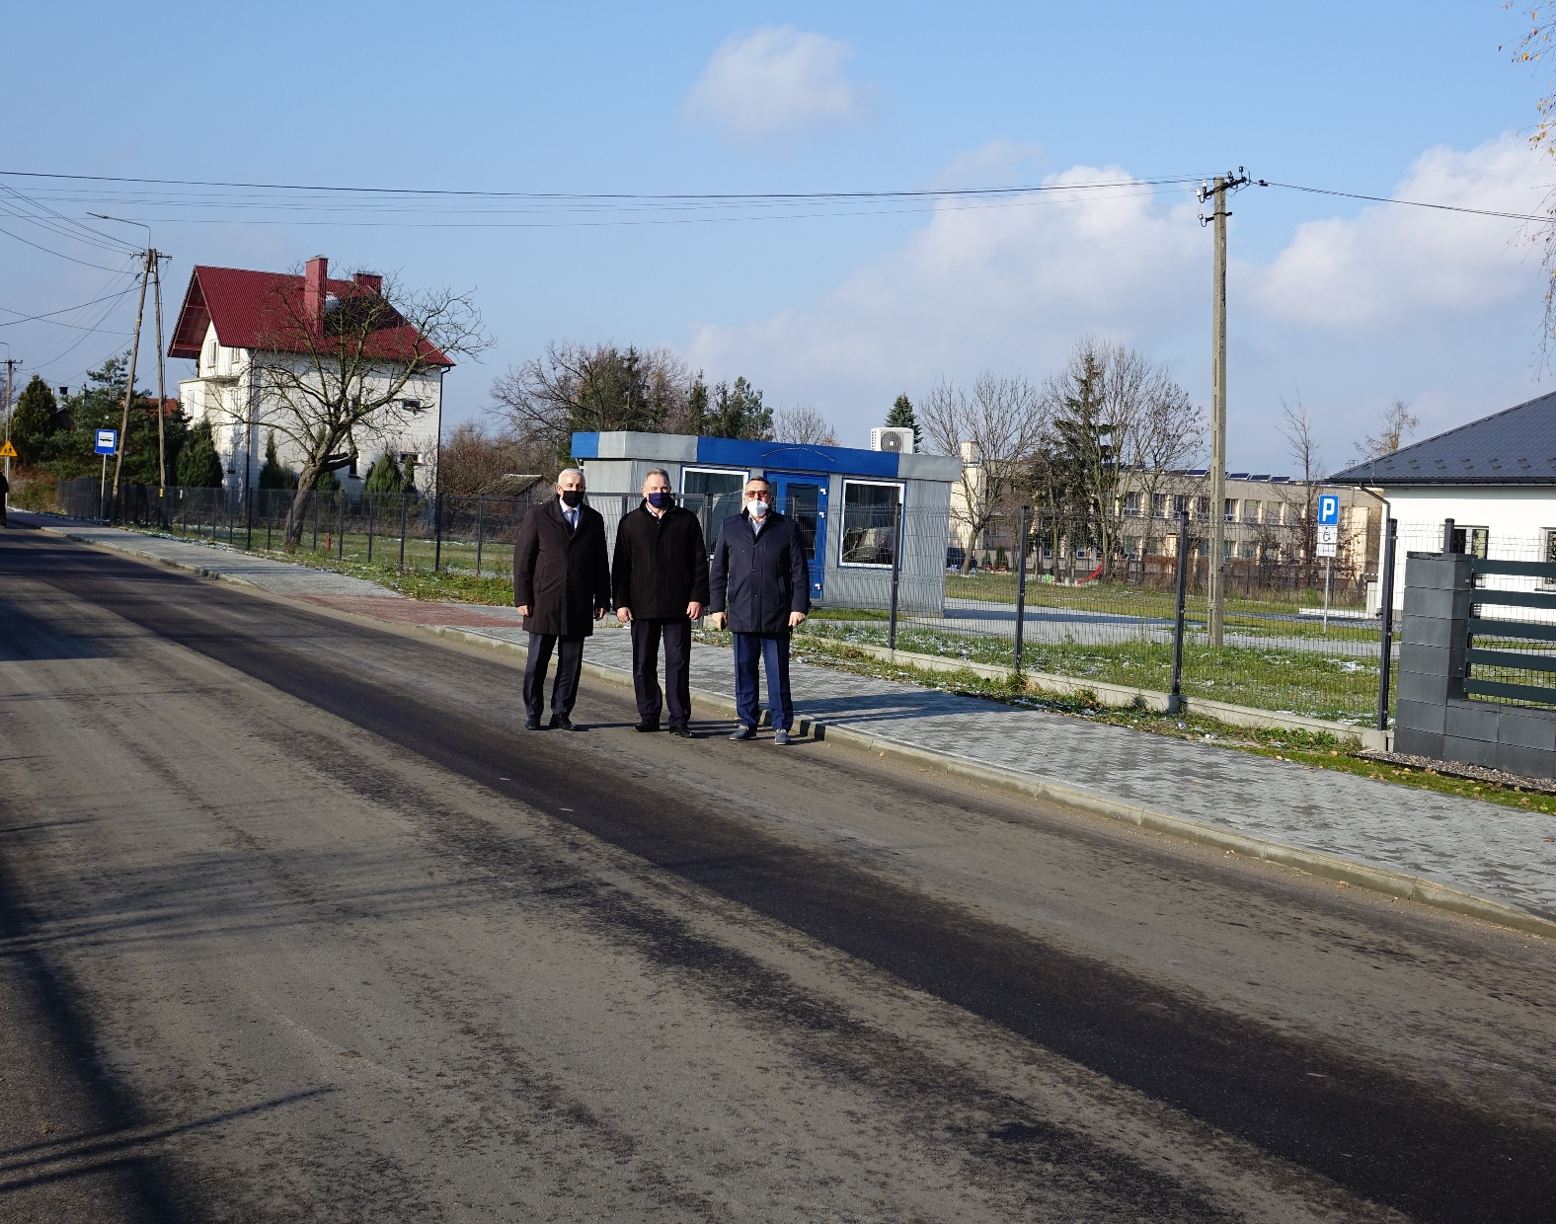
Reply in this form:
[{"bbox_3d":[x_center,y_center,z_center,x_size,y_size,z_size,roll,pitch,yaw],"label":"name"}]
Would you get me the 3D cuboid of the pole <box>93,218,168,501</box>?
[{"bbox_3d":[-20.321,-7.539,64.000,2.700,9.900,1.600,2,3,-26],"label":"pole"}]

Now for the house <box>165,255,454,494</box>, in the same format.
[{"bbox_3d":[-24.373,-11.565,106.750,11.733,13.968,11.544,2,3,-26],"label":"house"}]

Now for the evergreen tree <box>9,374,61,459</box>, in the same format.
[{"bbox_3d":[-39.355,-8.915,107.802,2.900,7.023,2.900,3,3,0],"label":"evergreen tree"}]

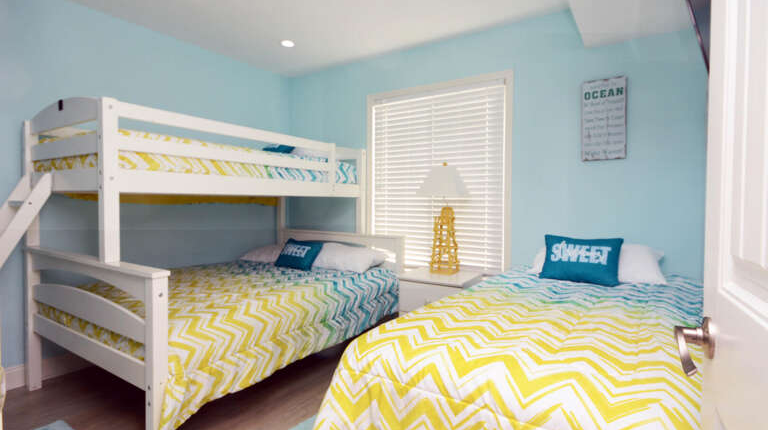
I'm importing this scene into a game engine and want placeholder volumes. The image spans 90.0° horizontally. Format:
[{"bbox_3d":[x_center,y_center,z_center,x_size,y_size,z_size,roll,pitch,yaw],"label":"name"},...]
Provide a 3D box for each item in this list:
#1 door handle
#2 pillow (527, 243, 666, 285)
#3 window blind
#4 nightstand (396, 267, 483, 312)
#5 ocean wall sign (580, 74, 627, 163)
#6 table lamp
[{"bbox_3d":[0.502,0.207,0.623,0.052,0.074,0.140,2,2,32],"label":"door handle"},{"bbox_3d":[1.316,0.281,2.413,0.735,0.210,0.330,2,2,32],"label":"pillow"},{"bbox_3d":[0.398,-0.294,3.198,1.198,1.467,0.060,2,2,32],"label":"window blind"},{"bbox_3d":[0.413,0.759,2.800,0.498,0.623,0.455,2,2,32],"label":"nightstand"},{"bbox_3d":[1.436,-0.623,2.524,0.260,0.530,0.025,2,2,32],"label":"ocean wall sign"},{"bbox_3d":[0.465,0.015,2.959,0.320,0.852,0.320,2,2,32],"label":"table lamp"}]

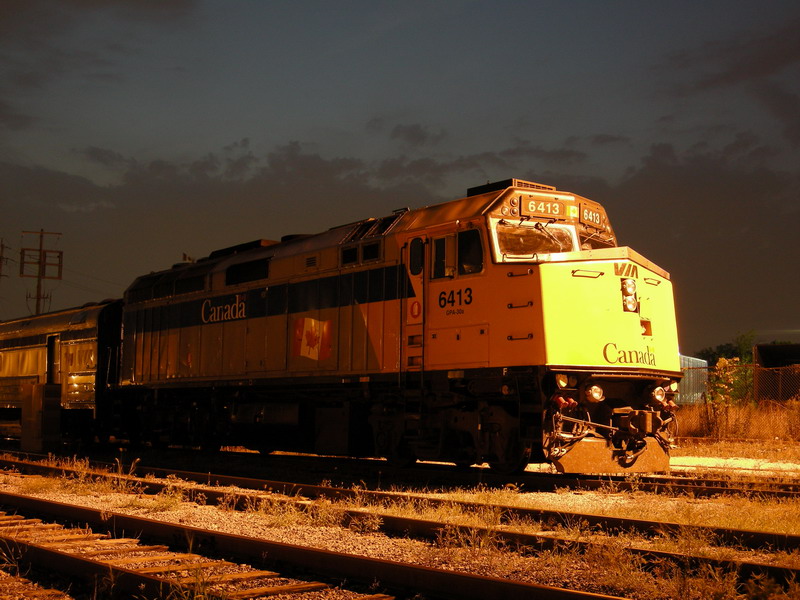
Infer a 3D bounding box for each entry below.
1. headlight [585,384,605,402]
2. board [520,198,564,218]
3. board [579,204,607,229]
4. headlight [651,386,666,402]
[{"bbox_3d":[2.896,1.386,16.601,0.240,0.240,0.160,5,-8,-37],"label":"headlight"},{"bbox_3d":[2.308,-1.482,17.964,0.815,0.327,0.060,3,-7,-23],"label":"board"},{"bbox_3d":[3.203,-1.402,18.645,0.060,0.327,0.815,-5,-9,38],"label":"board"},{"bbox_3d":[4.029,1.488,17.464,0.240,0.240,0.160,5,-8,-37],"label":"headlight"}]

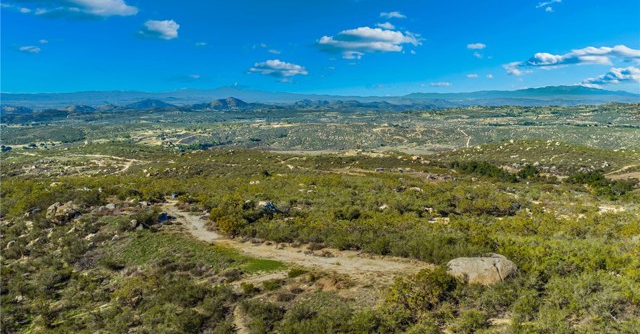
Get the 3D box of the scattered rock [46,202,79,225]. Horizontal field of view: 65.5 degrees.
[{"bbox_3d":[-30.020,5.421,58.000,3.700,2.200,2.800,-4,9,-28],"label":"scattered rock"}]

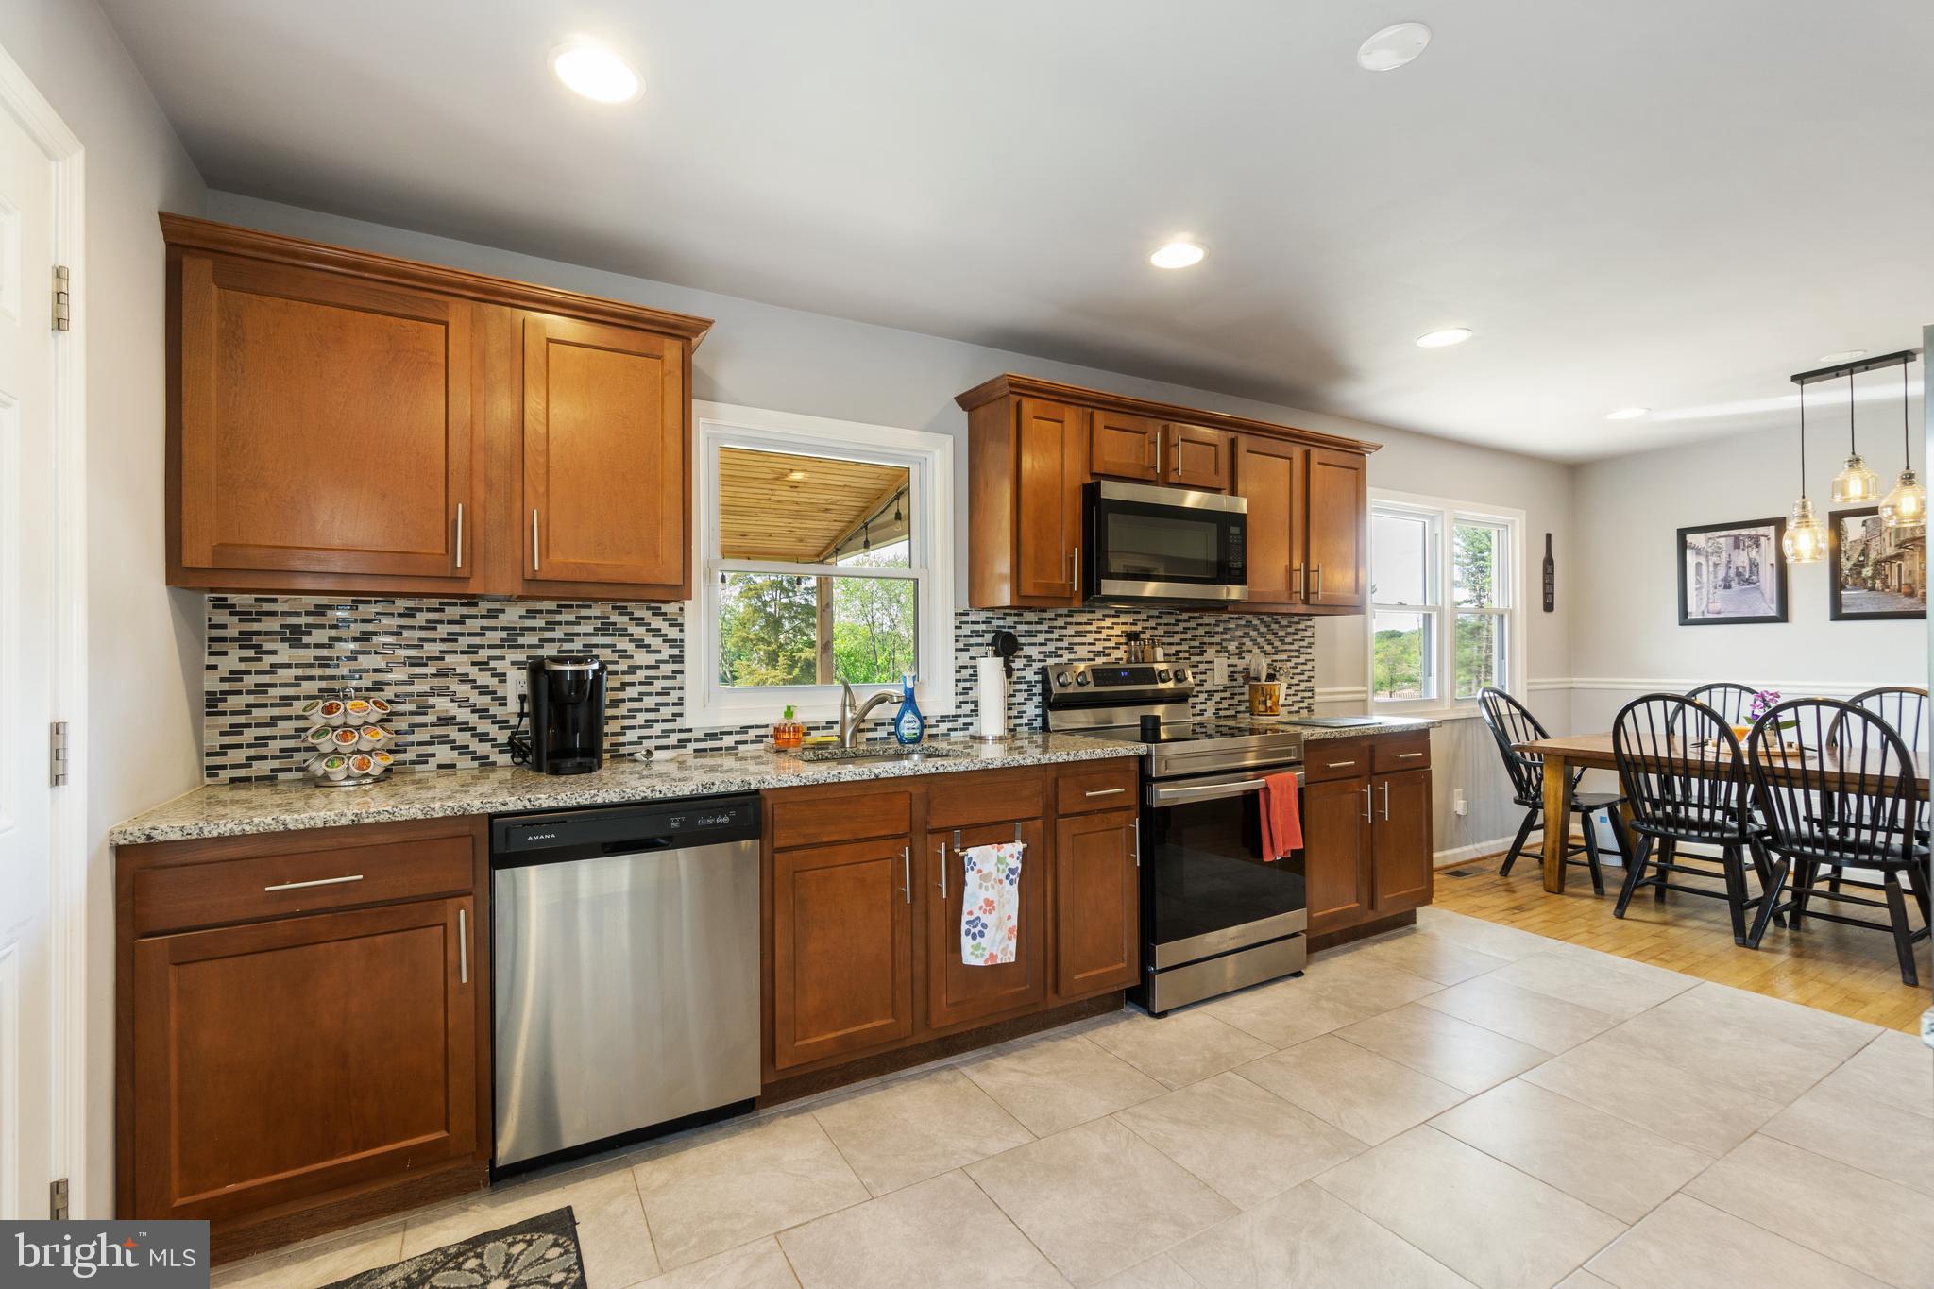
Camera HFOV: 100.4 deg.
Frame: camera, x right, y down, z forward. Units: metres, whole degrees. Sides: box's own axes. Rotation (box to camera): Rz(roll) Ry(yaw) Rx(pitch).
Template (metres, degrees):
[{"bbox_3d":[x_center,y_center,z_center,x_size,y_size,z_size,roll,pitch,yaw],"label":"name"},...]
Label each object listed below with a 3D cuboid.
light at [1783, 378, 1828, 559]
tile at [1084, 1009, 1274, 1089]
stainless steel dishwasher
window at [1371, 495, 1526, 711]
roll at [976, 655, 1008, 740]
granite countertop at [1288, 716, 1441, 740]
[{"bbox_3d":[3.828,-0.787,3.668,0.140,0.826,0.140,0,-1,-29],"label":"light"},{"bbox_3d":[0.674,1.282,2.600,0.456,0.012,0.452,0,-1,-30],"label":"tile"},{"bbox_3d":[-0.937,0.813,2.195,0.603,0.836,0.600,0,-1,-29],"label":"stainless steel dishwasher"},{"bbox_3d":[2.882,-0.214,4.800,1.640,1.285,0.100,0,-1,-30],"label":"window"},{"bbox_3d":[0.089,0.199,2.969,0.107,0.285,0.107,-1,-1,0],"label":"roll"},{"bbox_3d":[1.548,0.375,3.653,0.940,0.035,0.650,0,-1,-30],"label":"granite countertop"}]

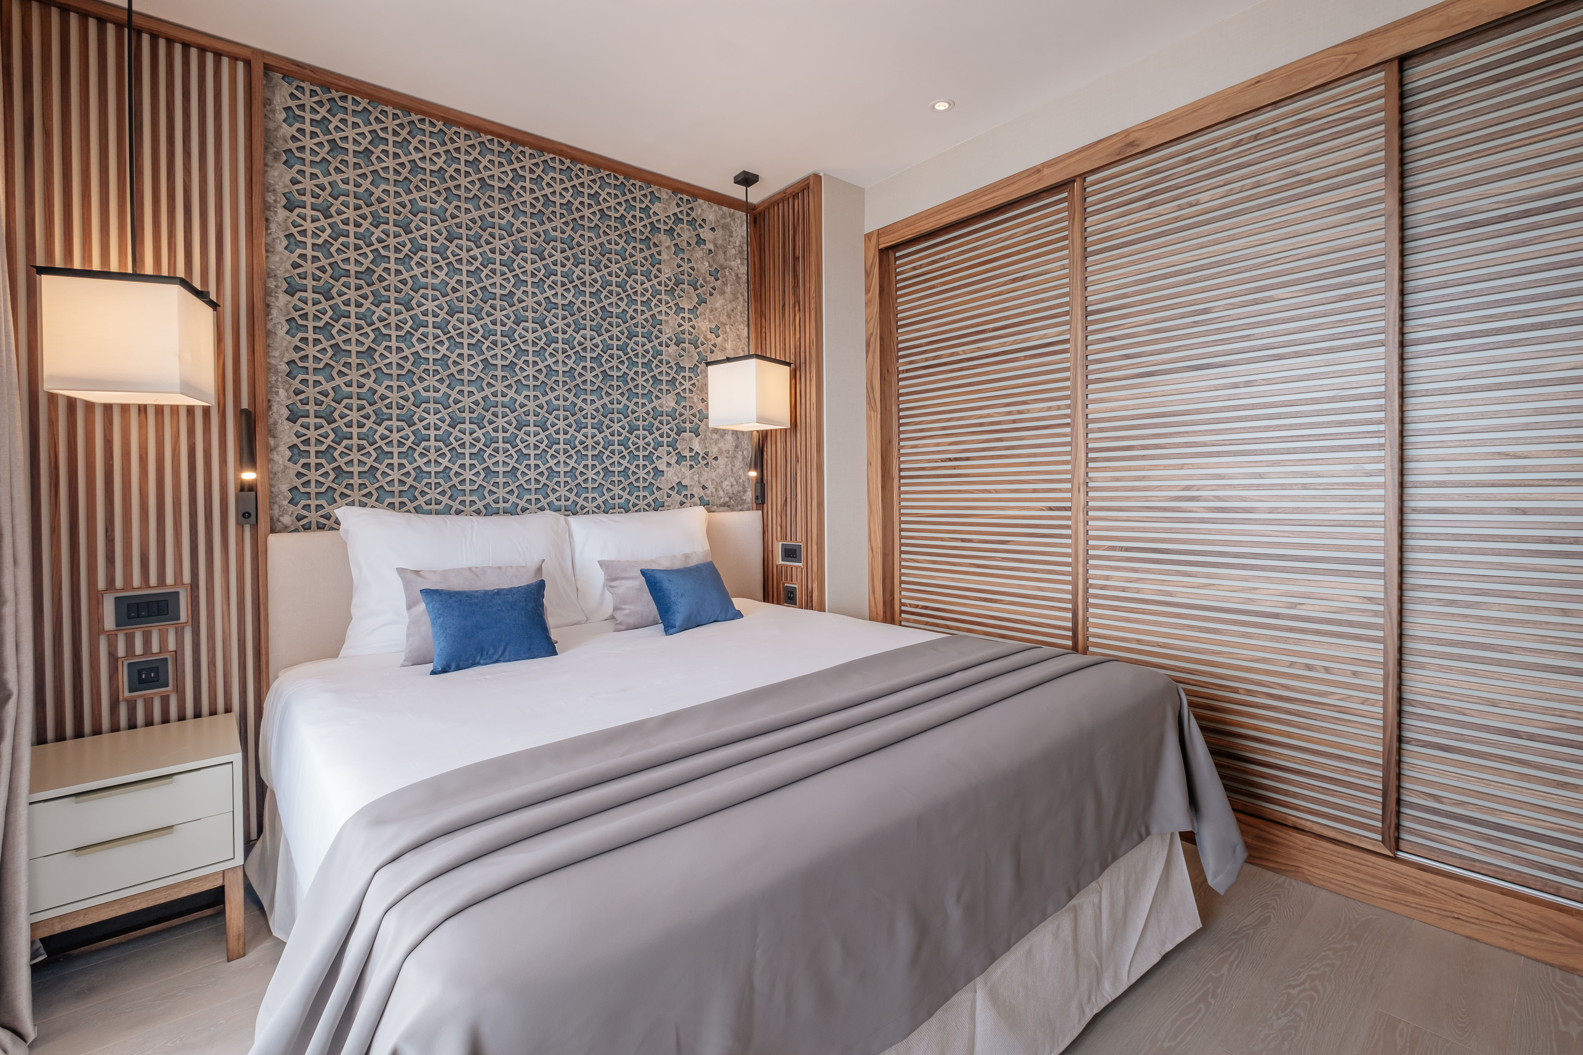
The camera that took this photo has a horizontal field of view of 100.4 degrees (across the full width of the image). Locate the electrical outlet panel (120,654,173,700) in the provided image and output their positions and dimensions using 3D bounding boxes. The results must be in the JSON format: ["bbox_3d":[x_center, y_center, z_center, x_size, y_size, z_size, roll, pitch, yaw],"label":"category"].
[{"bbox_3d":[-1.991,0.463,2.043,0.126,0.128,0.020,-1,1,-41],"label":"electrical outlet panel"}]

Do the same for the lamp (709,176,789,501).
[{"bbox_3d":[-0.209,-0.995,3.180,0.280,1.400,0.280,0,1,34],"label":"lamp"}]

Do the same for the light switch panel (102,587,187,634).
[{"bbox_3d":[-1.994,0.253,2.040,0.193,0.120,0.020,-1,1,-41],"label":"light switch panel"}]

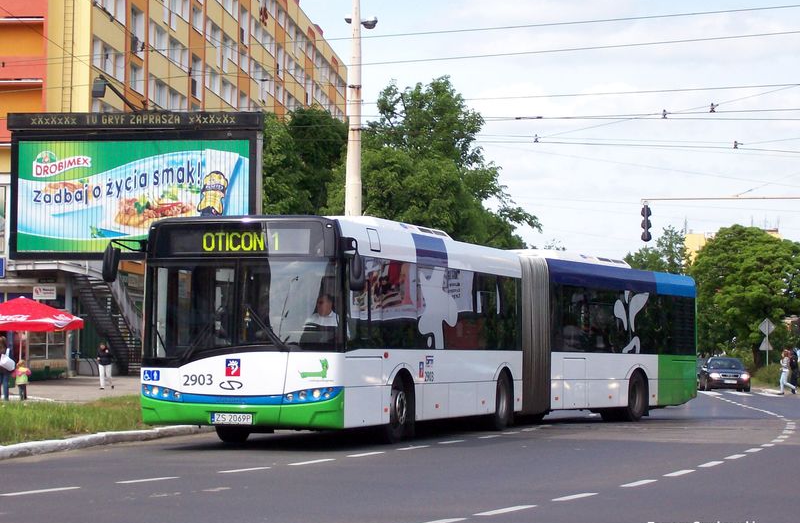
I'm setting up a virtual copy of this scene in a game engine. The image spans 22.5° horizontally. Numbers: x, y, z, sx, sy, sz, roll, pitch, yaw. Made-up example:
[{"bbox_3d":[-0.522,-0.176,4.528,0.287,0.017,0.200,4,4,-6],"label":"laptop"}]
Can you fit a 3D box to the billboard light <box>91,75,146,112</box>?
[{"bbox_3d":[-5.843,-3.456,41.336,0.350,0.550,2.500,0,-3,9],"label":"billboard light"}]

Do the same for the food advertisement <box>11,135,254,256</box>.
[{"bbox_3d":[-5.672,-1.375,42.565,5.040,2.380,0.100,0,-3,9],"label":"food advertisement"}]

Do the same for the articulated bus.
[{"bbox_3d":[0.927,1.213,32.179,3.200,2.920,18.000,-1,-3,22],"label":"articulated bus"}]

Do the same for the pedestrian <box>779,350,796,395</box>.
[{"bbox_3d":[14.791,4.216,76.500,0.650,1.690,0.500,1,-3,-6],"label":"pedestrian"}]

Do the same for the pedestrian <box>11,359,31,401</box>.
[{"bbox_3d":[-9.744,3.064,51.800,0.460,1.040,0.340,0,-3,3],"label":"pedestrian"}]

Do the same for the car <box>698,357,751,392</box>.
[{"bbox_3d":[13.594,4.682,84.035,1.730,1.450,4.200,0,-3,4],"label":"car"}]

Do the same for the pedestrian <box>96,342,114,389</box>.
[{"bbox_3d":[-10.387,3.686,70.800,0.550,1.680,0.450,0,-3,14],"label":"pedestrian"}]

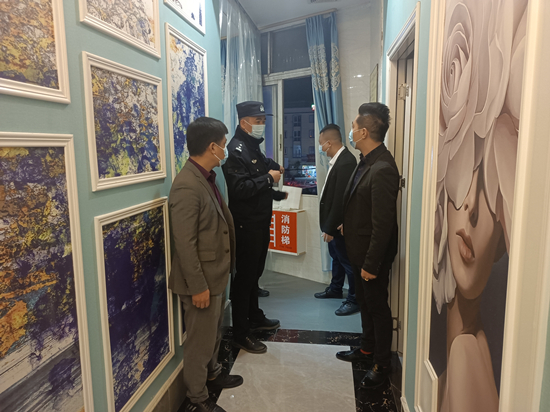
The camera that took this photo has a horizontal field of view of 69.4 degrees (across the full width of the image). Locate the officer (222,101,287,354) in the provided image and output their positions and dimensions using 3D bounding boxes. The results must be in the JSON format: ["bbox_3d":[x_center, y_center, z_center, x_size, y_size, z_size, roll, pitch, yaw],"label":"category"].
[{"bbox_3d":[-0.153,0.199,3.046,0.420,1.590,0.520,1,8,13],"label":"officer"}]

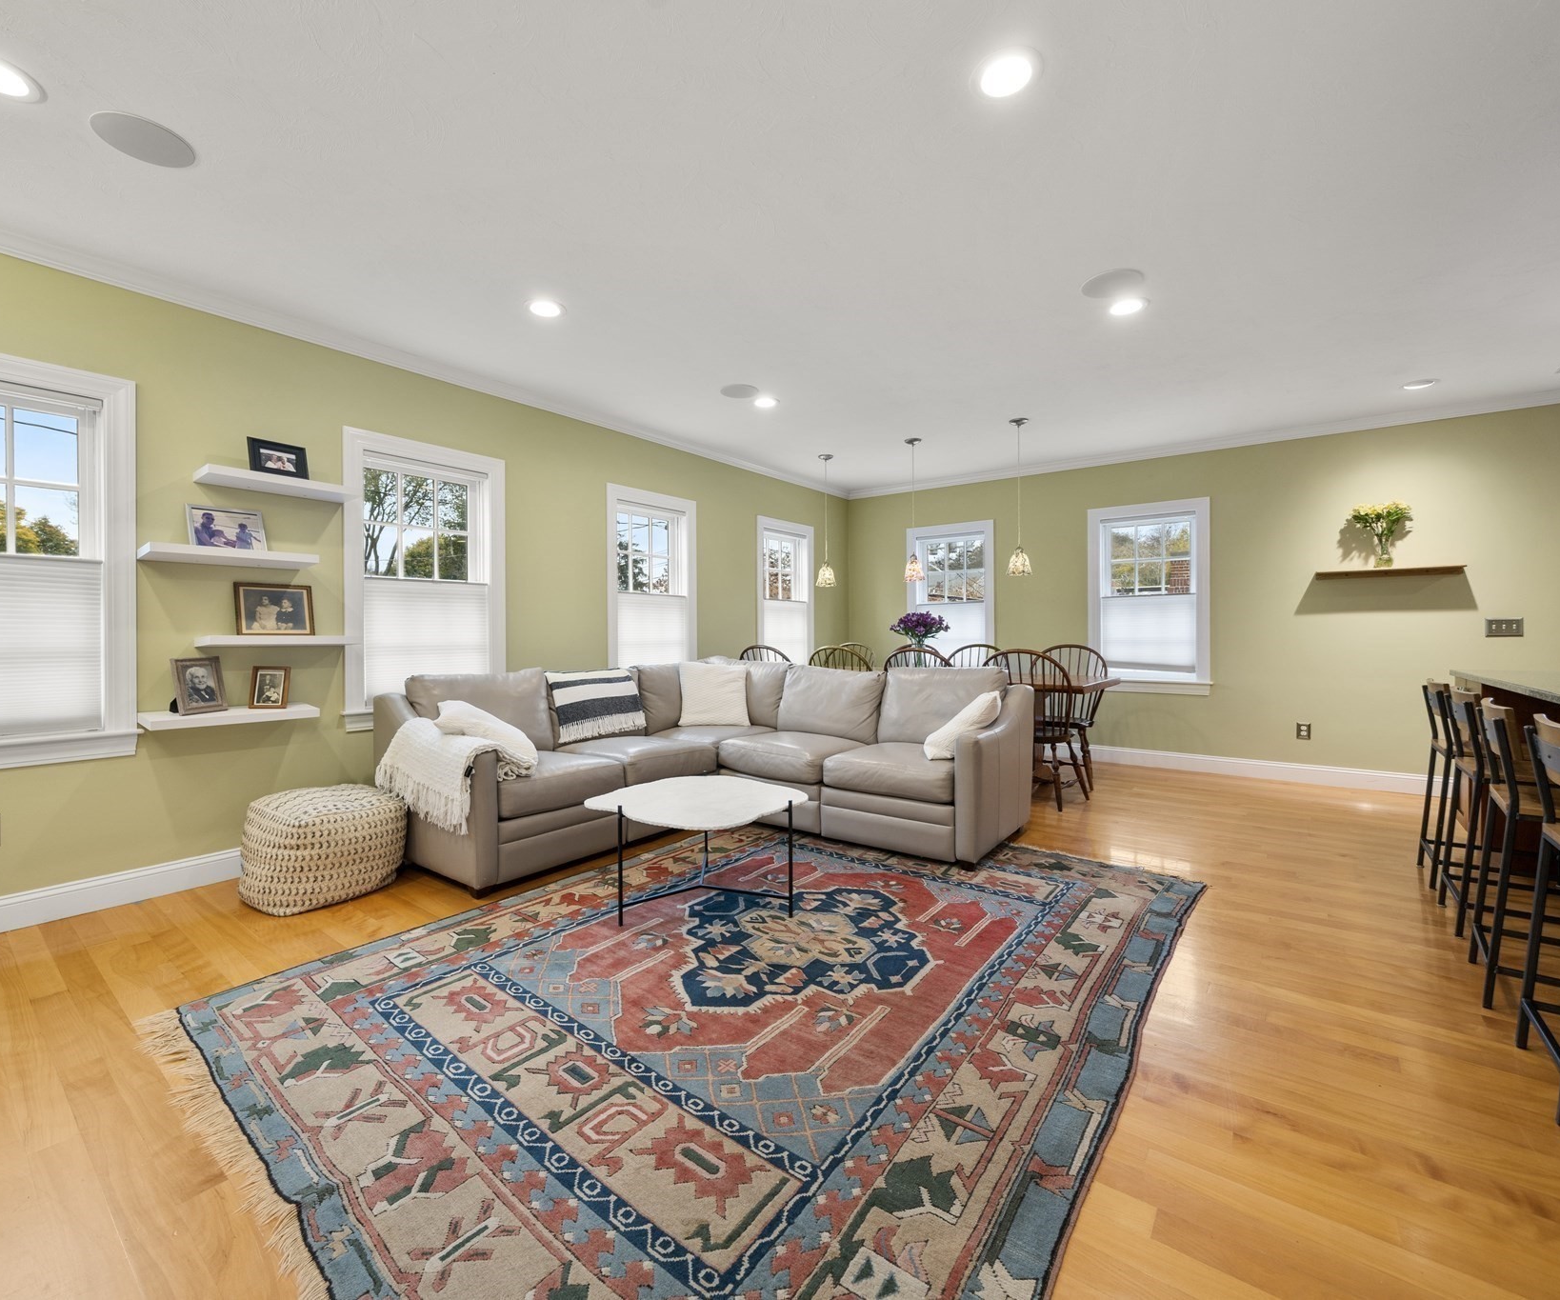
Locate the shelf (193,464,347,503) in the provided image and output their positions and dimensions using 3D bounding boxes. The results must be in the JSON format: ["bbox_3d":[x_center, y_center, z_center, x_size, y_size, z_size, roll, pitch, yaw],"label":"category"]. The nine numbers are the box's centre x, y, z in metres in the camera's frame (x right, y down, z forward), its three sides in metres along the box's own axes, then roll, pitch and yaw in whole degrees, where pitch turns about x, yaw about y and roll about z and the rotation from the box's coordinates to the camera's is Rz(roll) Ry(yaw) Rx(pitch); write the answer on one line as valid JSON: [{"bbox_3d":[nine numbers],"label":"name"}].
[{"bbox_3d":[-2.253,-0.743,2.944,0.260,0.040,0.559,1,1,40],"label":"shelf"}]

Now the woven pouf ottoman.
[{"bbox_3d":[-2.004,0.871,2.876,0.440,0.415,0.535,1,2,33],"label":"woven pouf ottoman"}]

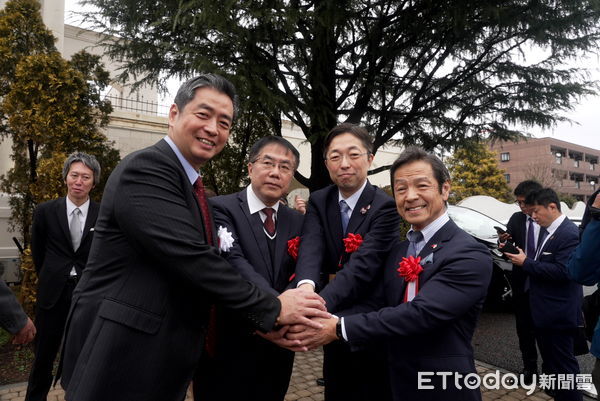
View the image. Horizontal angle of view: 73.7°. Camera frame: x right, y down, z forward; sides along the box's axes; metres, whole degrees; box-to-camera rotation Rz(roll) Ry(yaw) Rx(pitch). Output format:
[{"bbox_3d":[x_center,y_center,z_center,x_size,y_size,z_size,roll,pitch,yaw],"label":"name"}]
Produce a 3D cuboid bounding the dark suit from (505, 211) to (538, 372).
[{"bbox_3d":[1.950,0.755,3.330,0.520,1.410,0.360,-2,-4,30],"label":"dark suit"}]

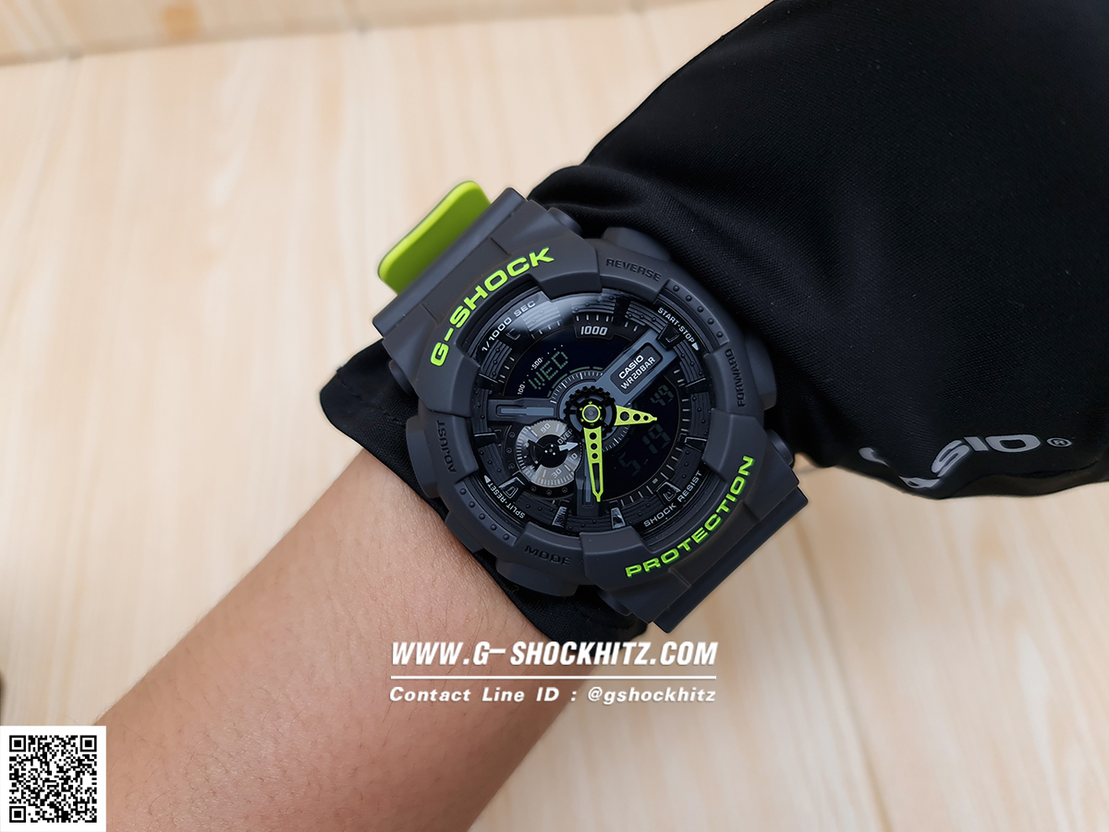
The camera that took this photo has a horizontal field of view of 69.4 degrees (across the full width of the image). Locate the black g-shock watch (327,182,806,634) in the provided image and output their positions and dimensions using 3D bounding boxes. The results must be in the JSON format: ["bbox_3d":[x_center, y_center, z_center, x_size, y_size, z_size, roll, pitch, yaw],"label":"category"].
[{"bbox_3d":[0.004,-0.003,0.141,0.051,0.061,0.077,-43,89,1],"label":"black g-shock watch"}]

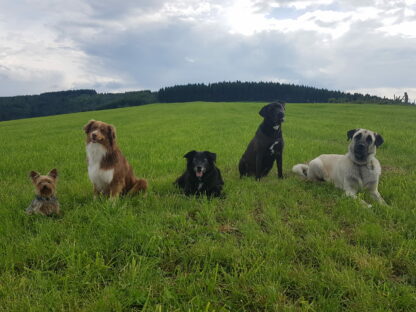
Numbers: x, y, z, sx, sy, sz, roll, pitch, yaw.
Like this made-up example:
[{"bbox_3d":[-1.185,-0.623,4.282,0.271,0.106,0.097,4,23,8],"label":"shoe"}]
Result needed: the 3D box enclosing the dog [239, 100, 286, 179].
[{"bbox_3d":[0.574,-0.170,3.320,0.320,0.810,0.560,-3,6,-30],"label":"dog"}]

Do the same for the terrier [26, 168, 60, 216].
[{"bbox_3d":[-1.253,0.289,2.380,0.220,0.340,0.360,-4,7,-34],"label":"terrier"}]

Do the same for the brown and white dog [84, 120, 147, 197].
[{"bbox_3d":[-0.837,0.027,2.860,0.320,0.690,0.560,3,6,25],"label":"brown and white dog"}]

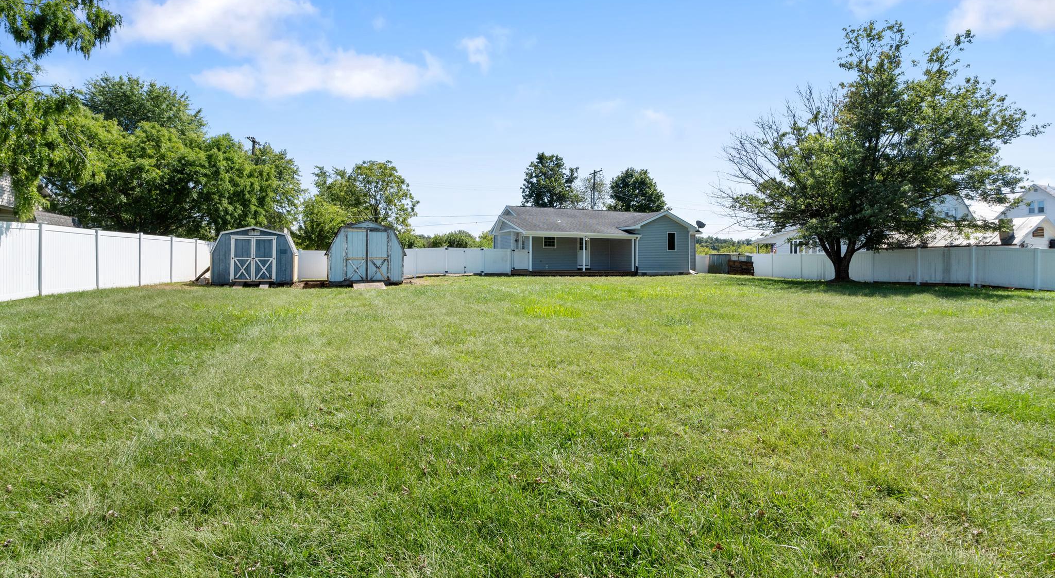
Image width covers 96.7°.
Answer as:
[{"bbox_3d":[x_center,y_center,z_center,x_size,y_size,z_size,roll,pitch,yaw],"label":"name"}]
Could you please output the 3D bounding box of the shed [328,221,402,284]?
[{"bbox_3d":[-7.470,-1.600,21.500,3.200,2.650,3.000,0,0,-22],"label":"shed"}]

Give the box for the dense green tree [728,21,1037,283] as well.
[{"bbox_3d":[16.800,-7.050,24.000,13.800,13.400,12.800,0,0,0],"label":"dense green tree"}]

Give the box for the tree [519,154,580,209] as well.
[{"bbox_3d":[2.500,-7.950,50.000,7.200,13.300,7.000,0,0,0],"label":"tree"}]

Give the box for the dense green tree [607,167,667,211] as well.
[{"bbox_3d":[11.700,-7.150,50.000,7.000,11.700,6.800,0,0,0],"label":"dense green tree"}]

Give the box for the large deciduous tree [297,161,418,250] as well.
[{"bbox_3d":[-13.400,-5.400,37.000,9.000,9.400,8.200,0,0,0],"label":"large deciduous tree"}]

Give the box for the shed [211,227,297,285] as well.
[{"bbox_3d":[-12.160,-1.430,21.200,3.150,2.420,2.700,0,0,-21],"label":"shed"}]

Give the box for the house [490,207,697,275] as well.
[{"bbox_3d":[5.150,-3.650,37.000,14.700,5.300,10.400,0,0,-17],"label":"house"}]

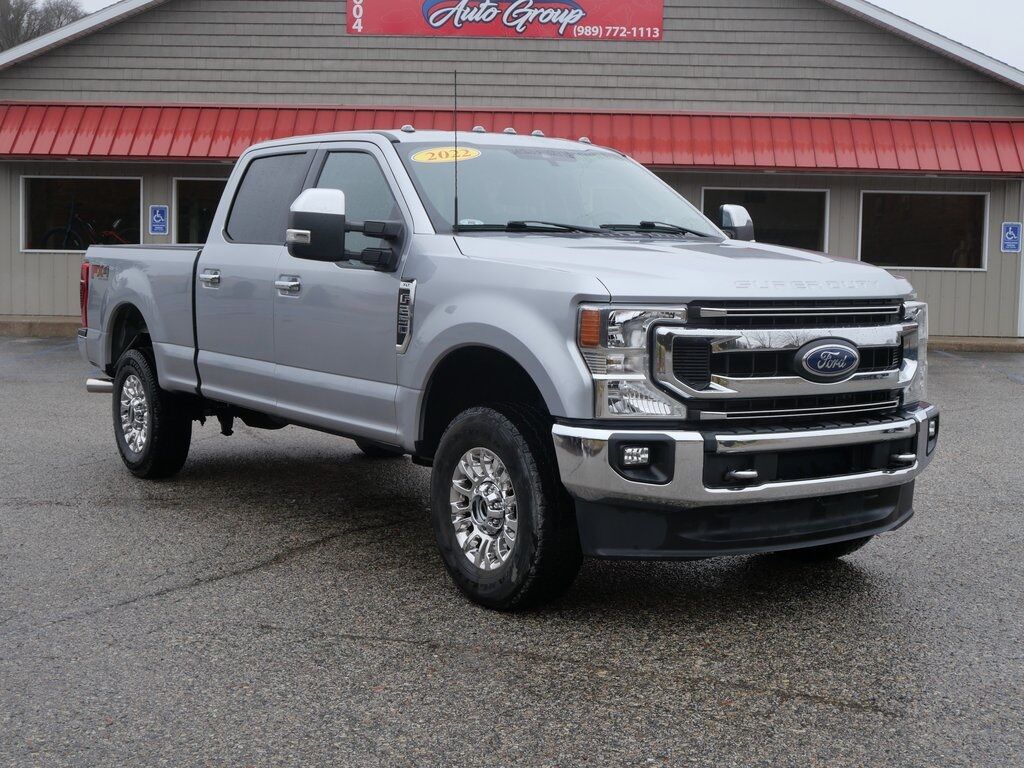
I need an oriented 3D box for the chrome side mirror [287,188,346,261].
[{"bbox_3d":[-0.865,-0.707,6.577,0.250,0.330,0.170,-3,6,-34],"label":"chrome side mirror"}]

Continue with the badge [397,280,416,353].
[{"bbox_3d":[-0.461,-0.297,6.493,0.030,0.330,0.155,-3,6,-34],"label":"badge"}]

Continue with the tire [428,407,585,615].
[{"bbox_3d":[-0.031,0.509,6.130,0.280,0.819,0.829,-3,6,-34],"label":"tire"}]

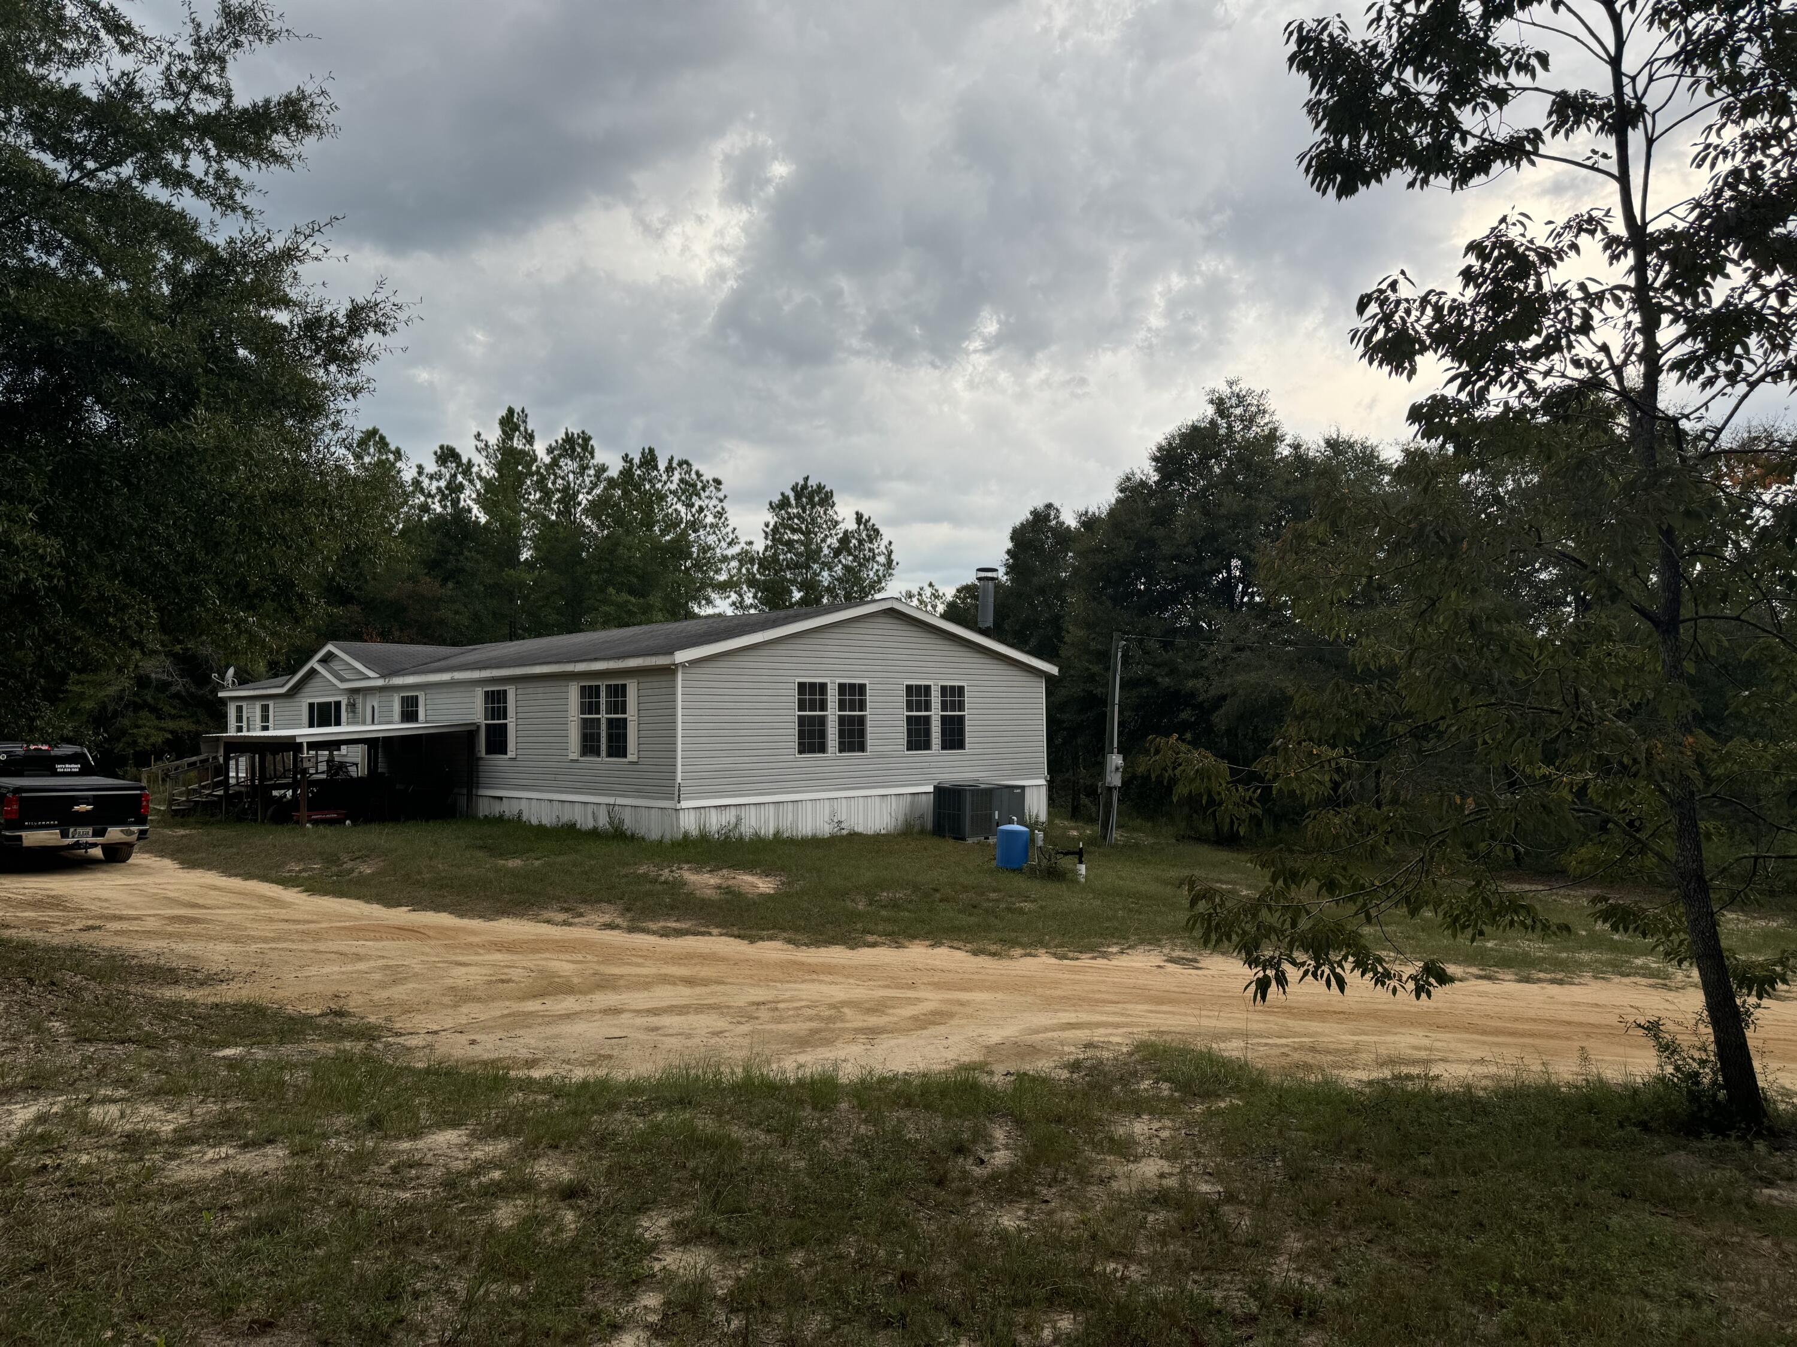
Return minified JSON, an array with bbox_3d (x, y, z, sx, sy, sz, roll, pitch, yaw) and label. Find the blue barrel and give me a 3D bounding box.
[{"bbox_3d":[1.558,2.363,16.900,0.445,0.635,0.445,-1,-2,0],"label":"blue barrel"}]

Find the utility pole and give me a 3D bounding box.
[{"bbox_3d":[3.704,1.109,21.445,0.290,3.647,0.280,2,-2,0],"label":"utility pole"}]

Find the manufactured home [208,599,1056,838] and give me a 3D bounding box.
[{"bbox_3d":[-8.210,1.154,31.534,9.777,4.262,23.269,2,-3,-44],"label":"manufactured home"}]

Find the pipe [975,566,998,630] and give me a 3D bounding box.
[{"bbox_3d":[1.836,-1.455,26.415,0.472,1.573,0.472,-1,-2,0],"label":"pipe"}]

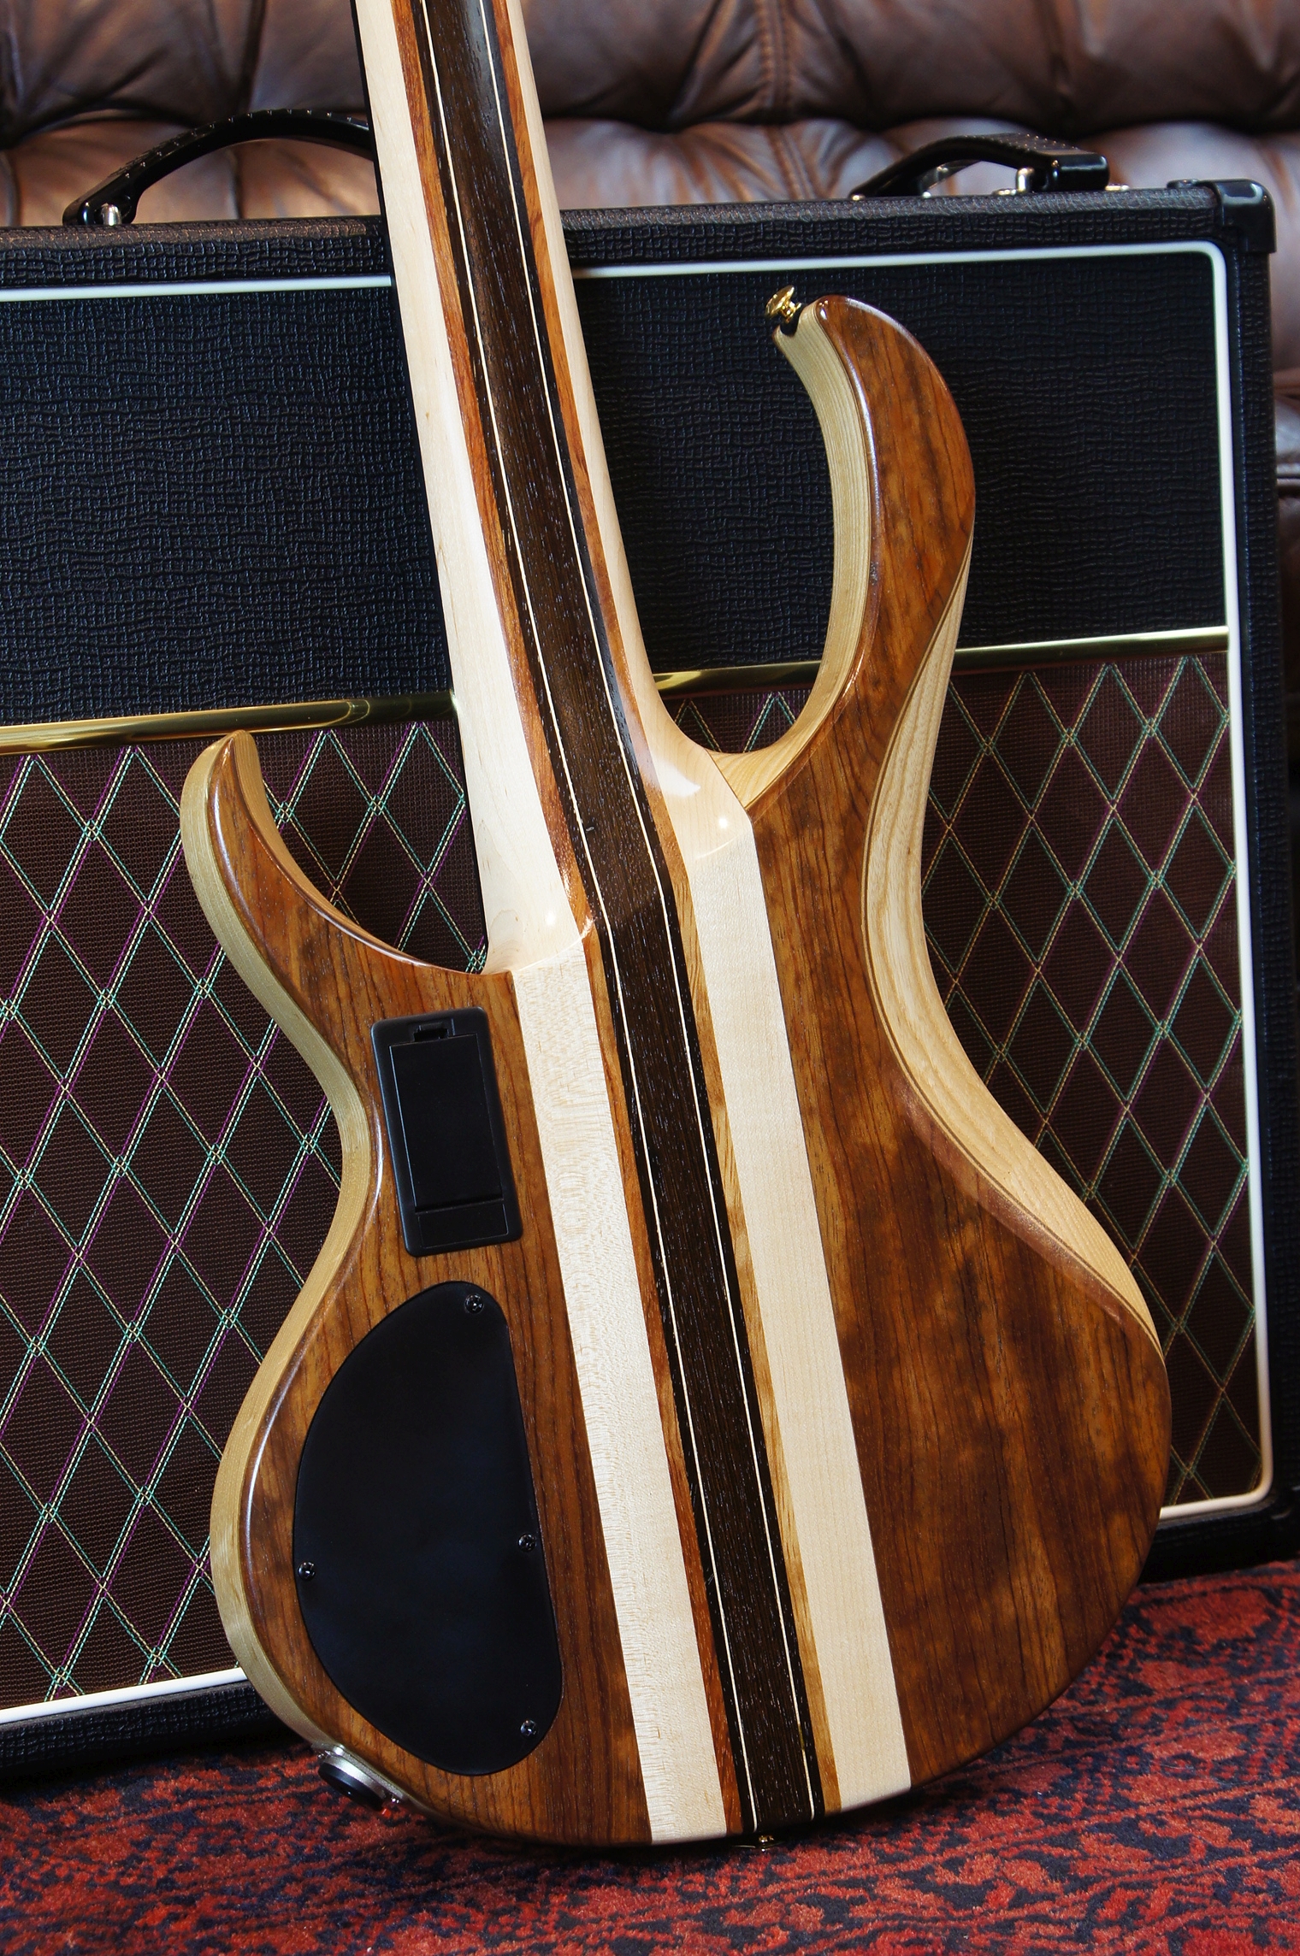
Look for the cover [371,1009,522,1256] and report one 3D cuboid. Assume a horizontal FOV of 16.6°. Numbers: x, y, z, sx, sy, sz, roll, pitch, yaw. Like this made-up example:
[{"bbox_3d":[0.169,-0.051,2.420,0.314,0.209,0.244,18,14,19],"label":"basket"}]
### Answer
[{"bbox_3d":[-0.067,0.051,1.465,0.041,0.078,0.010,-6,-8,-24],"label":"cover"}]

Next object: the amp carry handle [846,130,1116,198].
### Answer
[{"bbox_3d":[0.134,-0.329,1.821,0.030,0.031,0.172,-6,8,-24],"label":"amp carry handle"}]

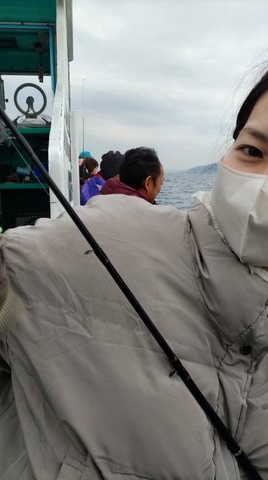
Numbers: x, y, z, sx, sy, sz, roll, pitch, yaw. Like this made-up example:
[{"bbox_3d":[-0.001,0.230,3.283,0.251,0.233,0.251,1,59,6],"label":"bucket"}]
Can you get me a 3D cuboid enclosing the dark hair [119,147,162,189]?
[{"bbox_3d":[0.027,-0.303,2.020,0.195,0.190,0.168,-5,10,-35],"label":"dark hair"}]

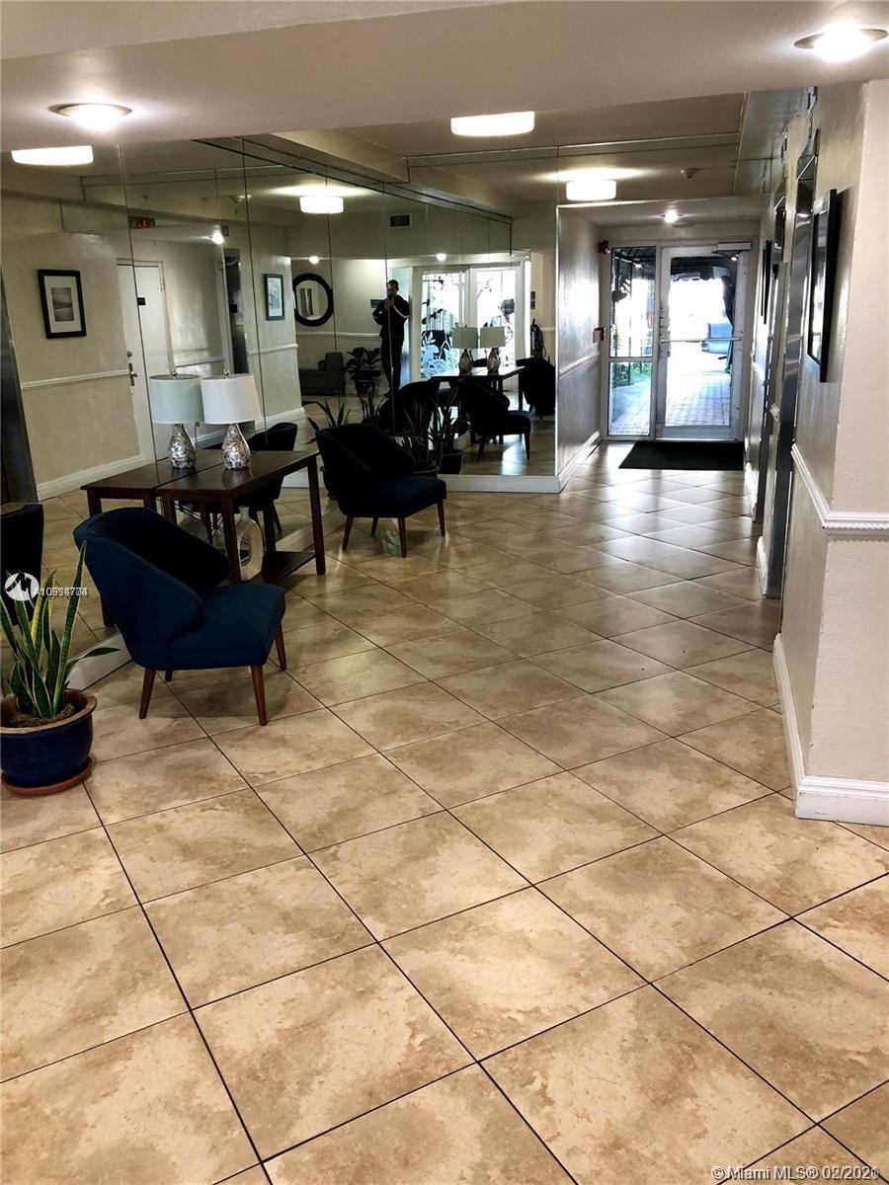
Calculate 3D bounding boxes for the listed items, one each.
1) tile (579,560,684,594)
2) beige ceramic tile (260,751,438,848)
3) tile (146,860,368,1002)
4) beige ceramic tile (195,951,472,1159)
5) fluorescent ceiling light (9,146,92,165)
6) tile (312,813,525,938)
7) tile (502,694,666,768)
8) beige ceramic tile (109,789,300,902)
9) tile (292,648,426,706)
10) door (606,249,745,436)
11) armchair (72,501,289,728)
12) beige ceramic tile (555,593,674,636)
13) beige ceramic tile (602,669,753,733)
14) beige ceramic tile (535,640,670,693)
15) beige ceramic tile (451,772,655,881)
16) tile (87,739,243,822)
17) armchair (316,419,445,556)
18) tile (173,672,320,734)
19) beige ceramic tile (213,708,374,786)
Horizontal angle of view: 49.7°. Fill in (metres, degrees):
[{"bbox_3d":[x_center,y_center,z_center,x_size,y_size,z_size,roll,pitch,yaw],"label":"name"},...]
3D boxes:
[{"bbox_3d":[1.071,-0.083,5.657,0.491,0.013,0.491,-11,20,-28],"label":"tile"},{"bbox_3d":[-0.308,0.653,3.025,0.457,0.012,0.457,-11,19,-28],"label":"beige ceramic tile"},{"bbox_3d":[-0.477,0.841,2.424,0.457,0.012,0.457,-11,19,-28],"label":"tile"},{"bbox_3d":[-0.265,1.024,2.200,0.491,0.013,0.491,-11,20,-28],"label":"beige ceramic tile"},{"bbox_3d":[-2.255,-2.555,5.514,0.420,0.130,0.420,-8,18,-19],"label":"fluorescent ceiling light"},{"bbox_3d":[-0.083,0.823,2.832,0.491,0.013,0.491,-11,20,-28],"label":"tile"},{"bbox_3d":[0.533,0.538,3.752,0.500,0.010,0.500,-11,20,-28],"label":"tile"},{"bbox_3d":[-0.767,0.793,3.048,0.500,0.010,0.500,-11,20,-28],"label":"beige ceramic tile"},{"bbox_3d":[-0.395,0.380,4.293,0.491,0.013,0.491,-11,20,-28],"label":"tile"},{"bbox_3d":[2.519,-2.712,10.506,1.506,2.097,0.080,2,18,13],"label":"door"},{"bbox_3d":[-1.058,0.075,3.999,0.740,0.775,0.680,-2,17,0],"label":"armchair"},{"bbox_3d":[0.900,0.125,5.054,0.500,0.010,0.500,-11,20,-28],"label":"beige ceramic tile"},{"bbox_3d":[0.966,0.453,3.987,0.500,0.010,0.500,-11,20,-28],"label":"beige ceramic tile"},{"bbox_3d":[0.705,0.331,4.351,0.491,0.013,0.491,-11,20,-28],"label":"beige ceramic tile"},{"bbox_3d":[0.345,0.740,3.062,0.491,0.013,0.491,-11,20,-28],"label":"beige ceramic tile"},{"bbox_3d":[-1.008,0.666,3.422,0.491,0.013,0.491,-11,20,-28],"label":"tile"},{"bbox_3d":[-0.405,-0.735,6.529,0.740,0.830,0.690,5,18,21],"label":"armchair"},{"bbox_3d":[-0.823,0.464,4.057,0.491,0.013,0.491,-11,20,-28],"label":"tile"},{"bbox_3d":[-0.538,0.542,3.409,0.457,0.012,0.457,-11,19,-28],"label":"beige ceramic tile"}]

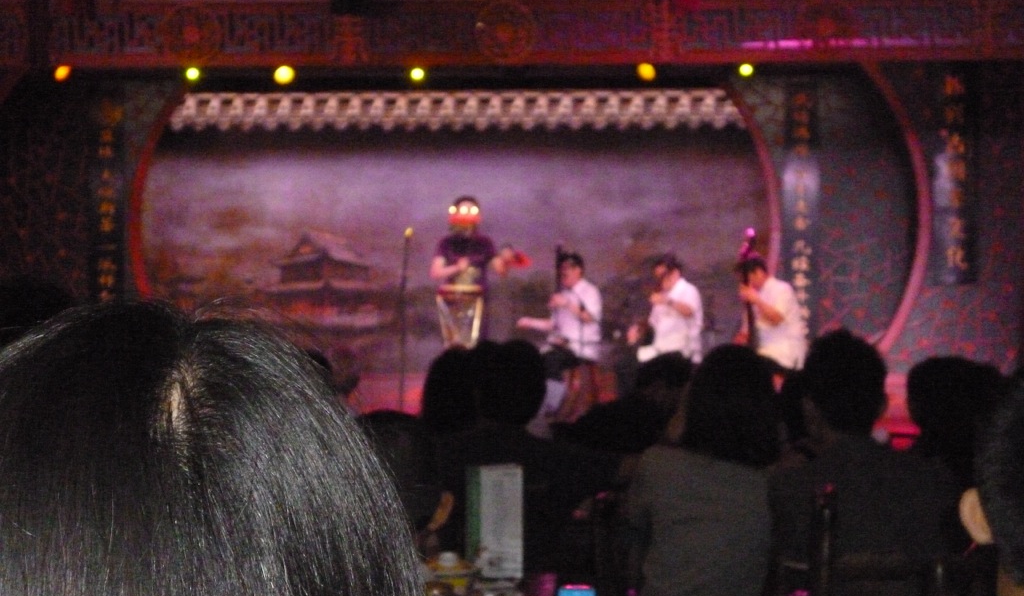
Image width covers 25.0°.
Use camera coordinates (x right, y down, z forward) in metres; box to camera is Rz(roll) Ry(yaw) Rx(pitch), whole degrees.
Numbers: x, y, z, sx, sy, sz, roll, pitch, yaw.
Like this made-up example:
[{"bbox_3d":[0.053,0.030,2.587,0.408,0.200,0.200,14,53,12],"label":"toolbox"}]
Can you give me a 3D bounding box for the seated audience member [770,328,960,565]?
[{"bbox_3d":[0.805,0.707,5.289,0.500,1.270,0.750,0,-1,-3],"label":"seated audience member"}]

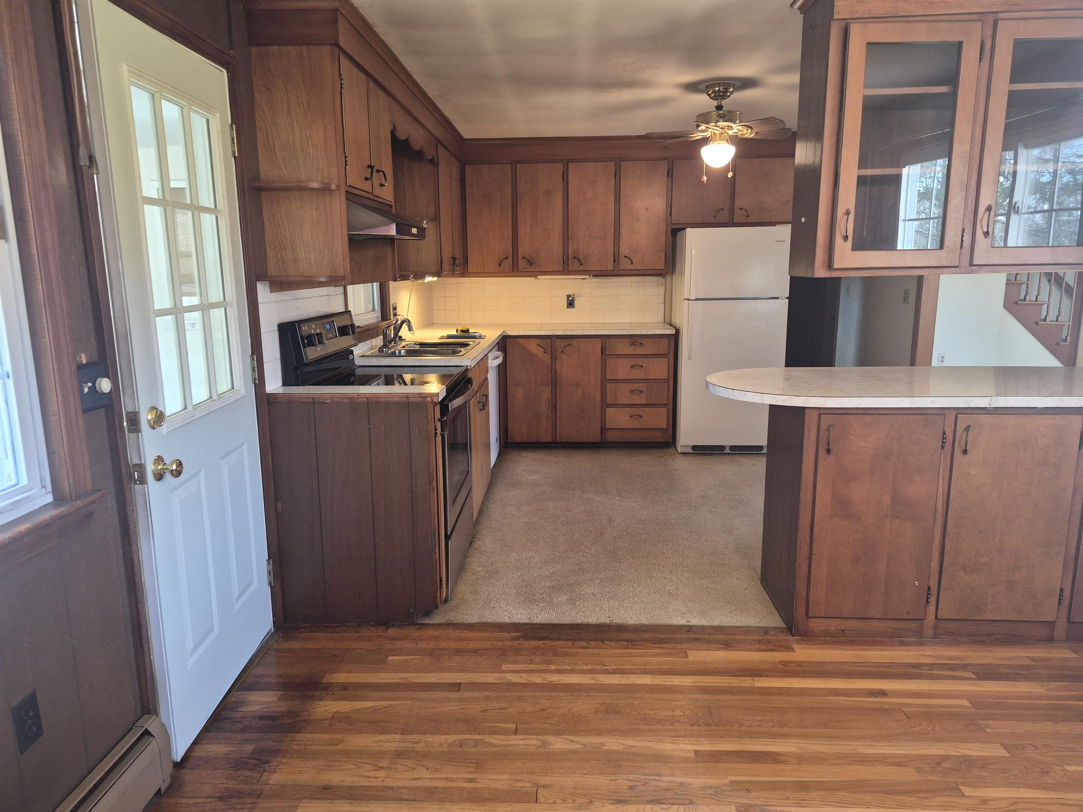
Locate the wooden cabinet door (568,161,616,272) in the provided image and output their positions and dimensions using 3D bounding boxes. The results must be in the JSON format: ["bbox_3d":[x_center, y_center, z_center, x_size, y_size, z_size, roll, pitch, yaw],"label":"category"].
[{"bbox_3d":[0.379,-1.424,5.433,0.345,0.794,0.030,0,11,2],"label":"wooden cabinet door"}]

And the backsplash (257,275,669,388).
[{"bbox_3d":[-0.011,-0.567,4.248,1.890,0.410,3.350,0,10,3],"label":"backsplash"}]

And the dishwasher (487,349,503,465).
[{"bbox_3d":[-0.596,0.022,4.796,0.610,0.825,0.600,0,10,3],"label":"dishwasher"}]

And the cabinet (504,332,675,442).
[{"bbox_3d":[0.366,-0.157,5.689,1.265,0.880,0.610,0,10,3],"label":"cabinet"}]

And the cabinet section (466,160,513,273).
[{"bbox_3d":[-0.388,-1.448,5.618,0.367,0.809,0.320,0,11,2],"label":"cabinet section"}]

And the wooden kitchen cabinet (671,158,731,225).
[{"bbox_3d":[1.196,-1.629,5.522,0.450,0.490,0.330,0,10,3],"label":"wooden kitchen cabinet"}]

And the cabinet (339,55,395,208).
[{"bbox_3d":[-0.868,-1.129,3.056,0.305,0.490,0.750,0,10,3],"label":"cabinet"}]

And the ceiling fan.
[{"bbox_3d":[0.968,-1.522,3.919,0.850,0.450,0.850,0,10,3],"label":"ceiling fan"}]

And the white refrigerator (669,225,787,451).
[{"bbox_3d":[1.405,-0.514,5.543,0.735,1.645,0.730,0,10,3],"label":"white refrigerator"}]

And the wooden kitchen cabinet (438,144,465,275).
[{"bbox_3d":[-0.772,-1.333,5.045,0.305,0.825,0.960,0,10,3],"label":"wooden kitchen cabinet"}]

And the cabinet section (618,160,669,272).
[{"bbox_3d":[0.772,-1.454,5.569,0.370,0.813,0.320,0,11,2],"label":"cabinet section"}]

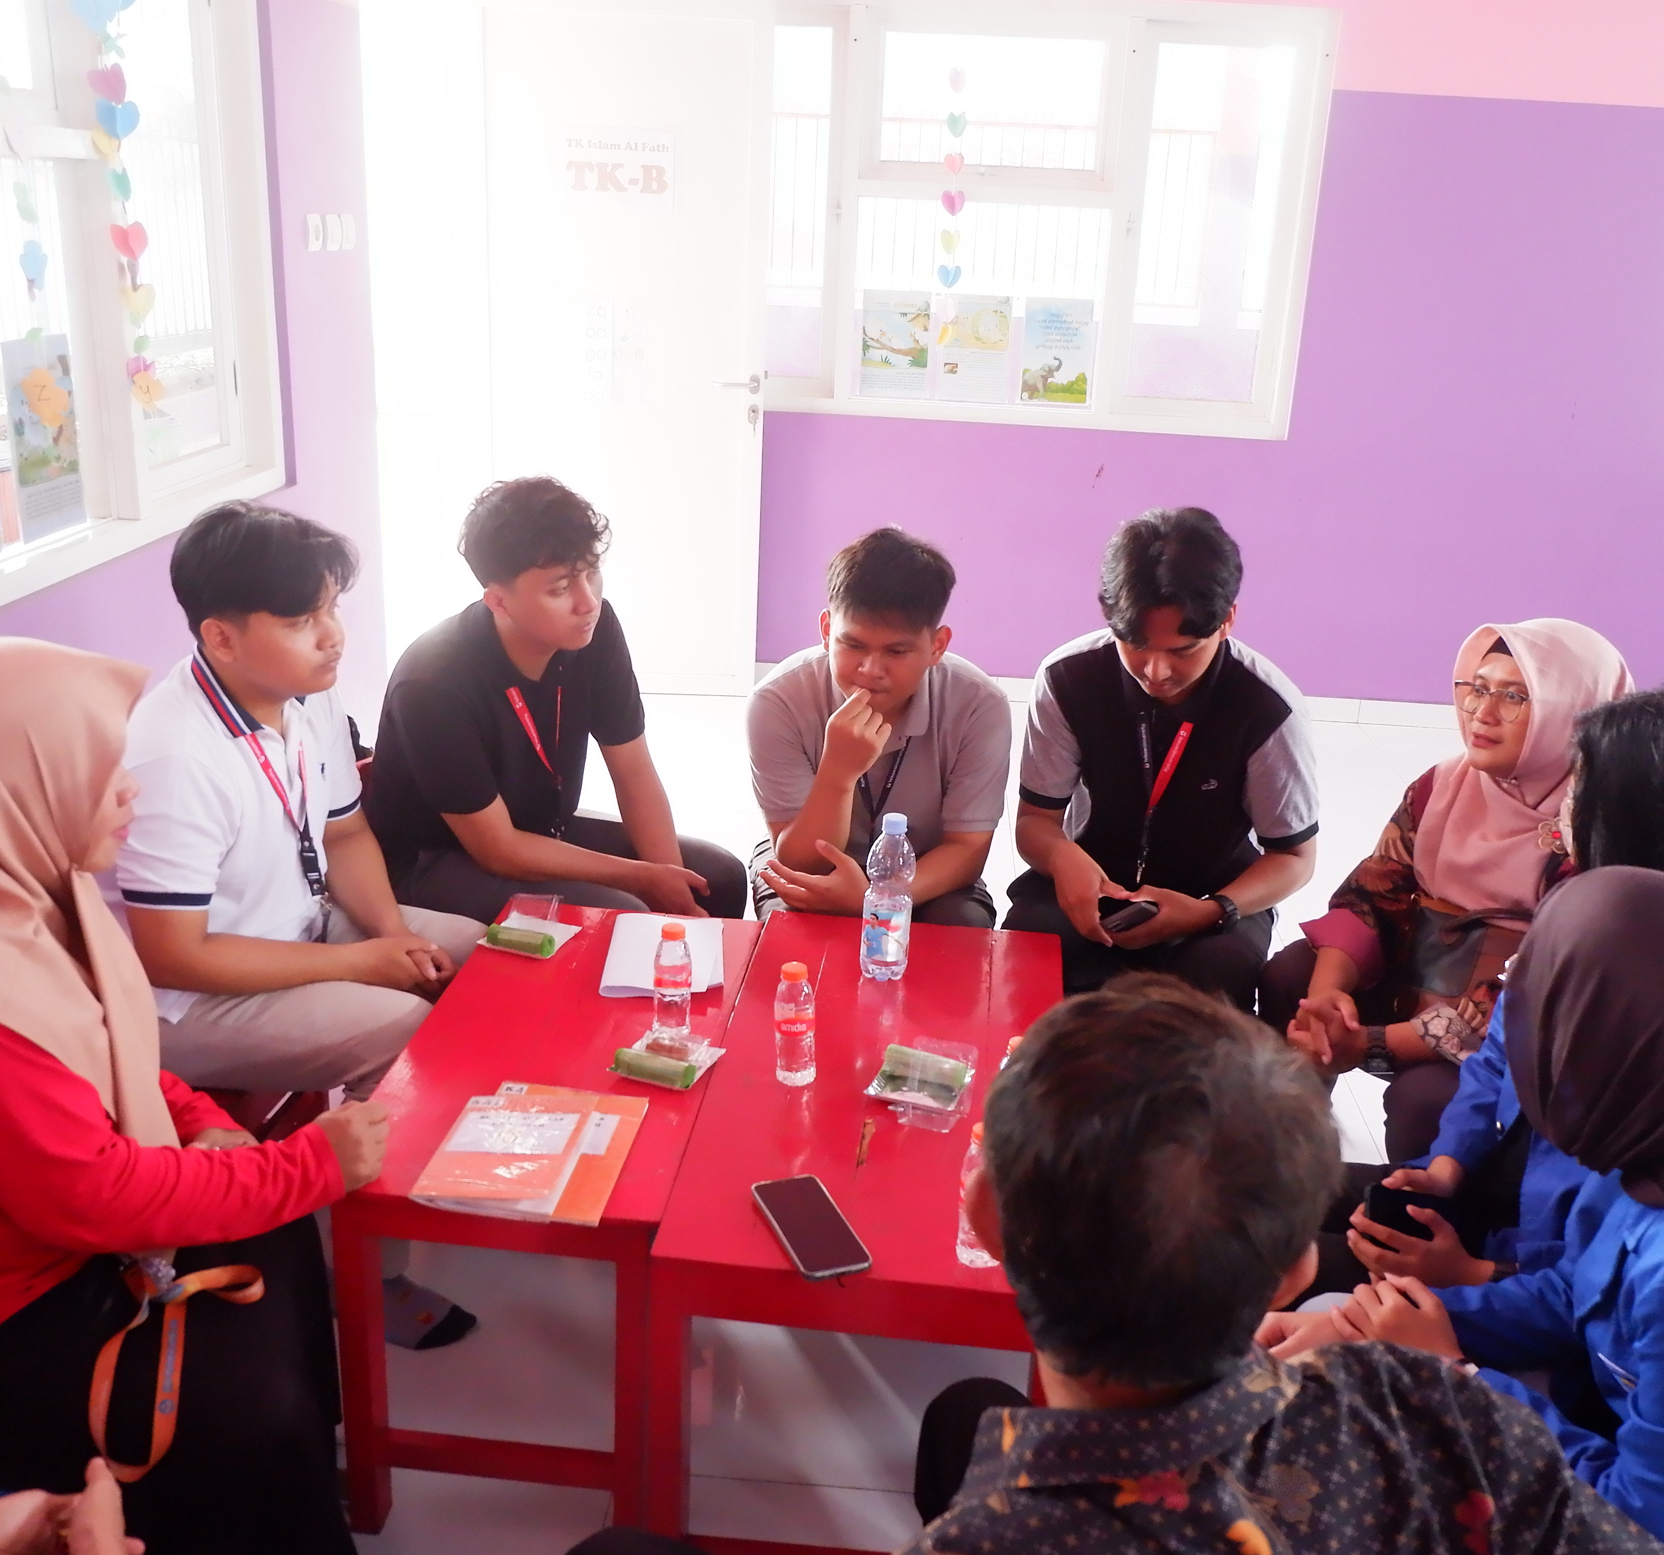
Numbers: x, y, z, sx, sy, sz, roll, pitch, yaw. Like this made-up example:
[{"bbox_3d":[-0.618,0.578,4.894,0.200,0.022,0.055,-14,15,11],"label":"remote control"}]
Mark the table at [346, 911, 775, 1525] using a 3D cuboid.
[{"bbox_3d":[-0.362,0.570,2.182,0.404,0.480,0.785,4,20,4],"label":"table"}]

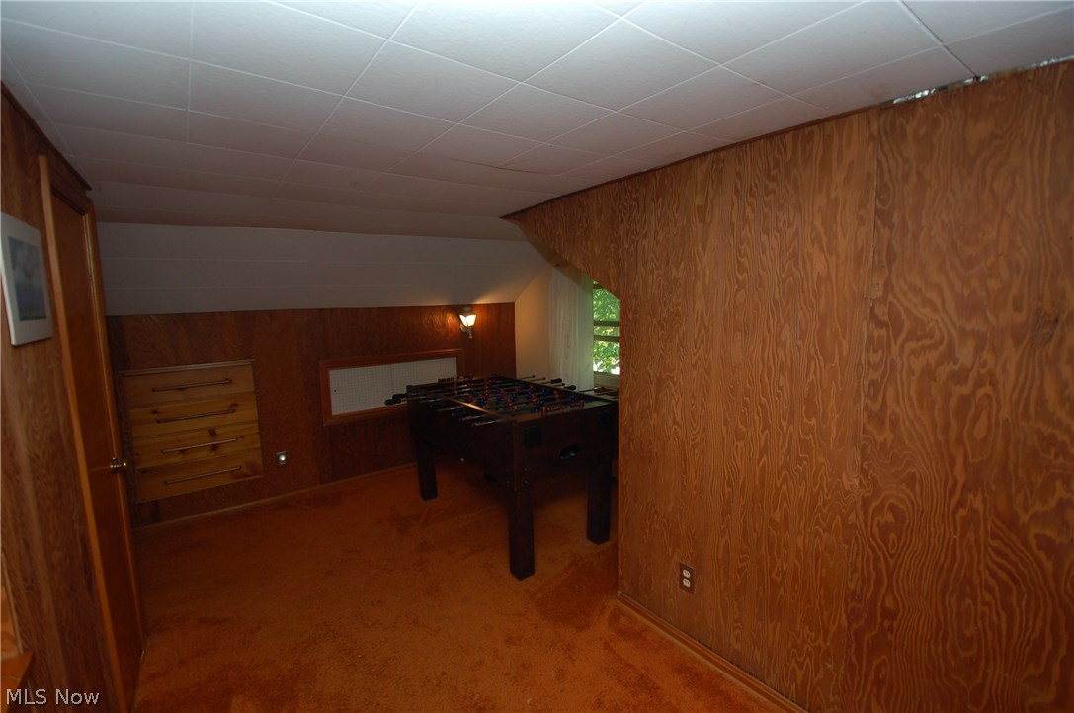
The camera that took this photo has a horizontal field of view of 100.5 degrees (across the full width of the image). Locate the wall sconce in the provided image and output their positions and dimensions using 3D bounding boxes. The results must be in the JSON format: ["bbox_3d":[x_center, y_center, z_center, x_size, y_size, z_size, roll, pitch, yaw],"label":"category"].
[{"bbox_3d":[-0.679,-0.335,4.390,0.130,0.310,0.190,-6,8,-37],"label":"wall sconce"}]

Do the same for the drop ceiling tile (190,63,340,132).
[{"bbox_3d":[-0.682,-0.641,1.117,0.308,0.020,0.308,-8,11,-37],"label":"drop ceiling tile"}]

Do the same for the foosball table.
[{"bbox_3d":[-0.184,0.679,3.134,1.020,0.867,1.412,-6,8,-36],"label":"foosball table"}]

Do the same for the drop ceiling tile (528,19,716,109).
[{"bbox_3d":[0.181,-0.642,0.997,0.308,0.020,0.308,-8,11,-37],"label":"drop ceiling tile"}]

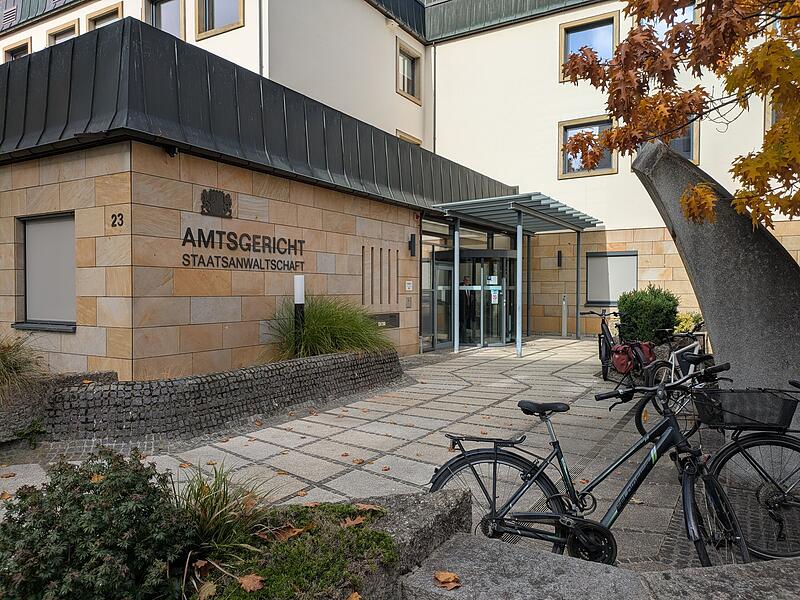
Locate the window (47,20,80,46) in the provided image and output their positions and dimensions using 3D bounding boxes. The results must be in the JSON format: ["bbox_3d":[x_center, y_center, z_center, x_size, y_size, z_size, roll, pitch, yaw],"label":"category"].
[{"bbox_3d":[-11.056,-8.078,19.091,1.900,1.910,0.200,1,1,31],"label":"window"}]

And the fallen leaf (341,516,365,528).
[{"bbox_3d":[-0.174,0.819,2.123,0.085,0.015,0.070,0,1,-17],"label":"fallen leaf"}]

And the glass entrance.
[{"bbox_3d":[2.546,0.000,16.221,1.200,2.500,2.400,1,1,31],"label":"glass entrance"}]

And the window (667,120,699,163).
[{"bbox_3d":[7.691,-4.678,16.742,1.770,1.800,0.200,1,1,30],"label":"window"}]

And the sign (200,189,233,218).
[{"bbox_3d":[-2.555,-1.339,8.059,0.050,0.350,0.540,1,1,30],"label":"sign"}]

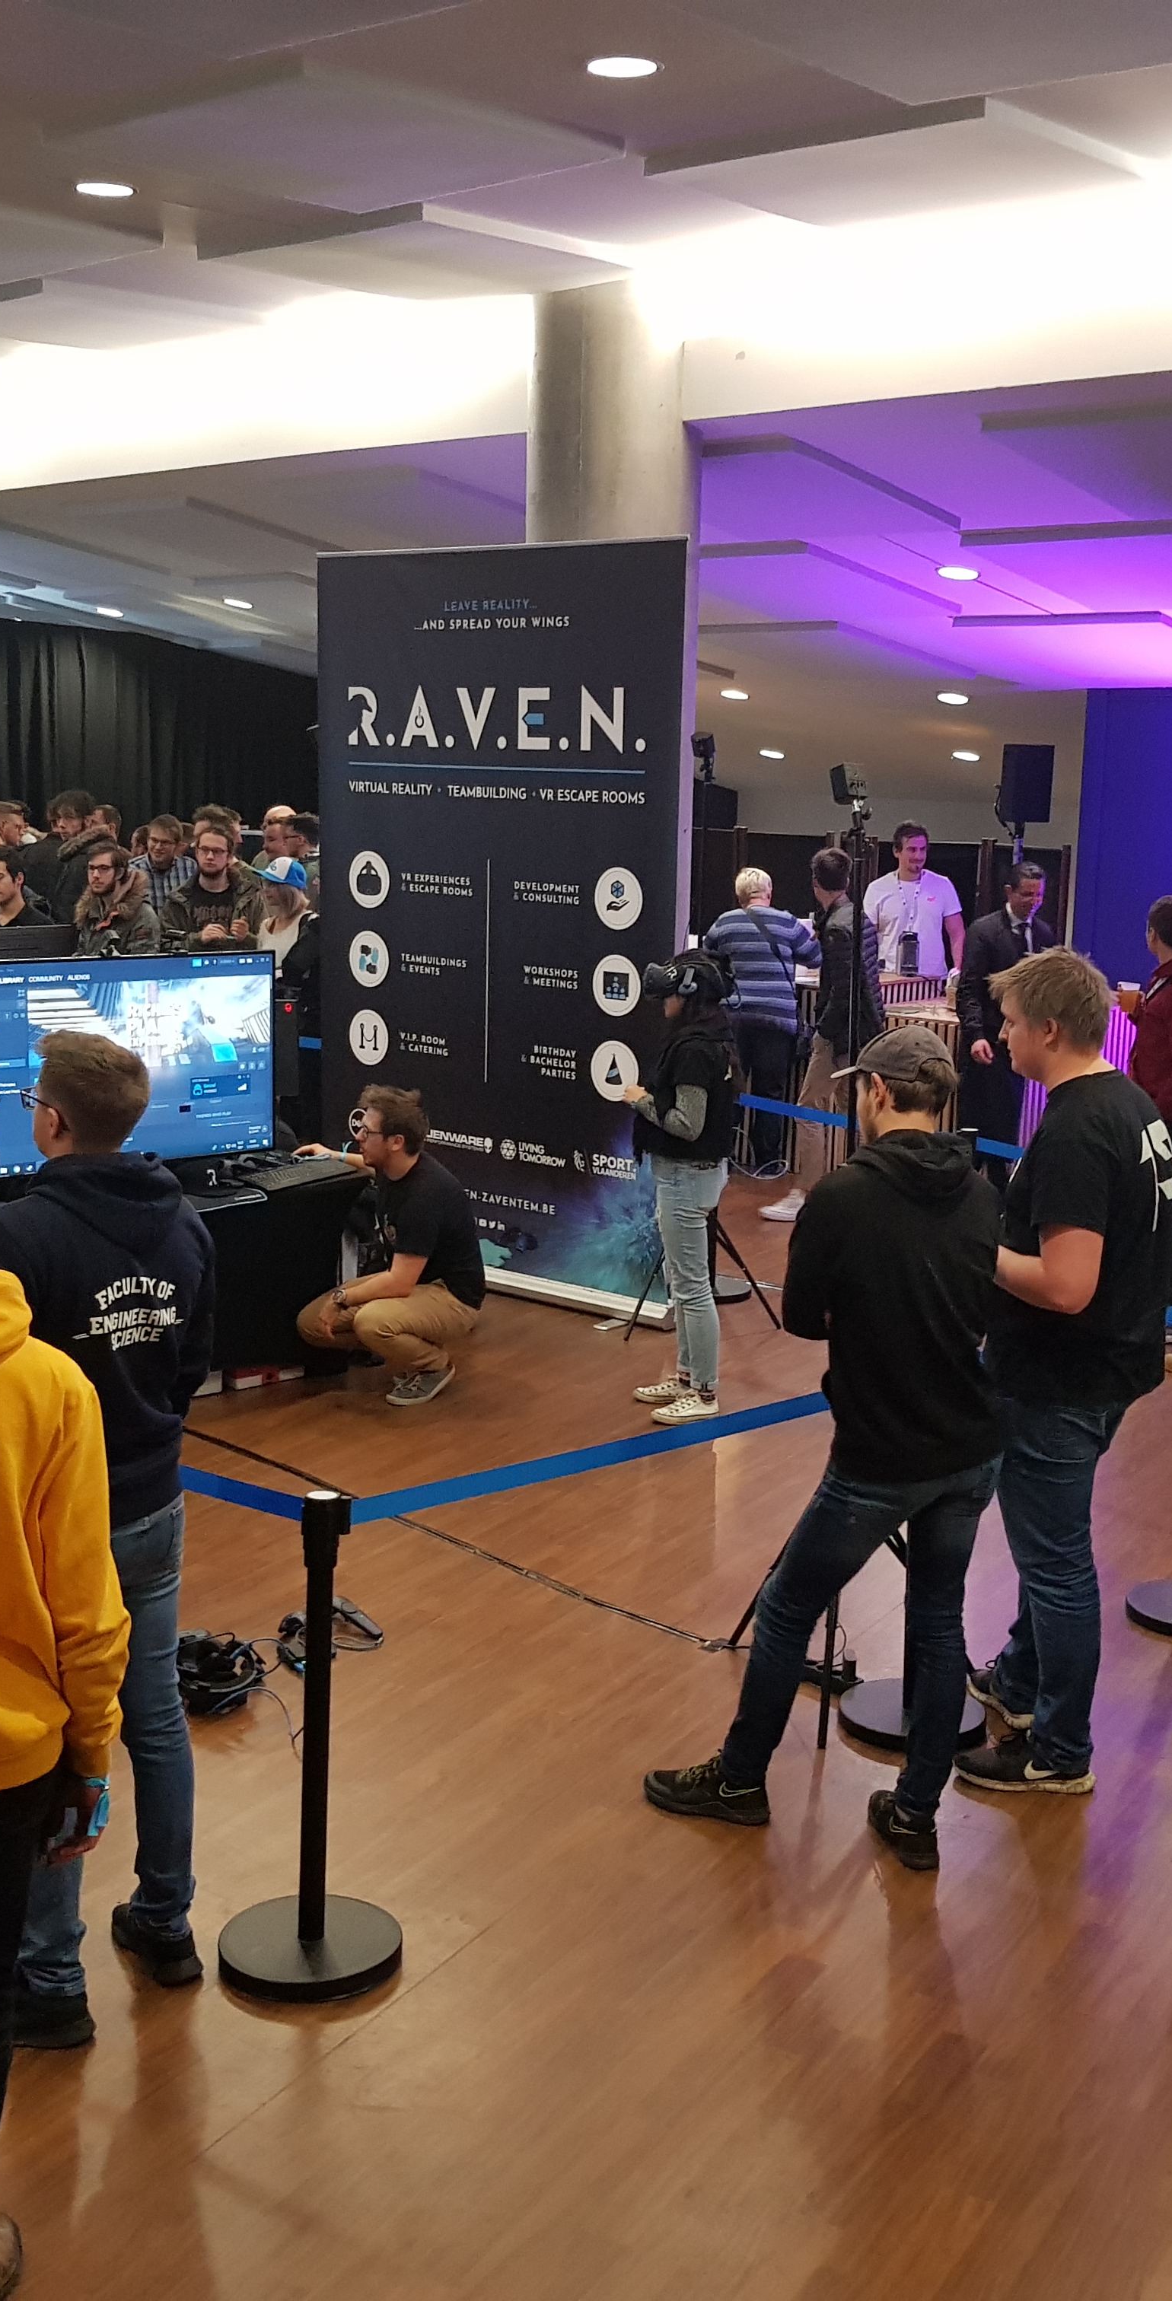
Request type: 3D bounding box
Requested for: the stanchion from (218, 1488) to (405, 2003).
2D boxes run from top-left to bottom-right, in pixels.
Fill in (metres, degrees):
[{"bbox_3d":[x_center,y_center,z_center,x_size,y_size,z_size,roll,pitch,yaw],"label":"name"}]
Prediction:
[{"bbox_3d":[-0.501,1.074,4.295,0.350,0.918,0.350,2,10,0],"label":"stanchion"}]

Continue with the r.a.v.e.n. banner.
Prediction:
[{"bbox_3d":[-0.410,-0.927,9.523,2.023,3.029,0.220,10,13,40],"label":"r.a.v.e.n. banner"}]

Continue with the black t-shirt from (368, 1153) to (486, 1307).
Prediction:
[{"bbox_3d":[-0.563,0.277,8.200,0.320,0.550,0.450,-18,16,-16],"label":"black t-shirt"}]

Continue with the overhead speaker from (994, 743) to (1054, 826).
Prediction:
[{"bbox_3d":[2.833,-2.348,14.800,0.300,0.495,0.290,-4,11,-26],"label":"overhead speaker"}]

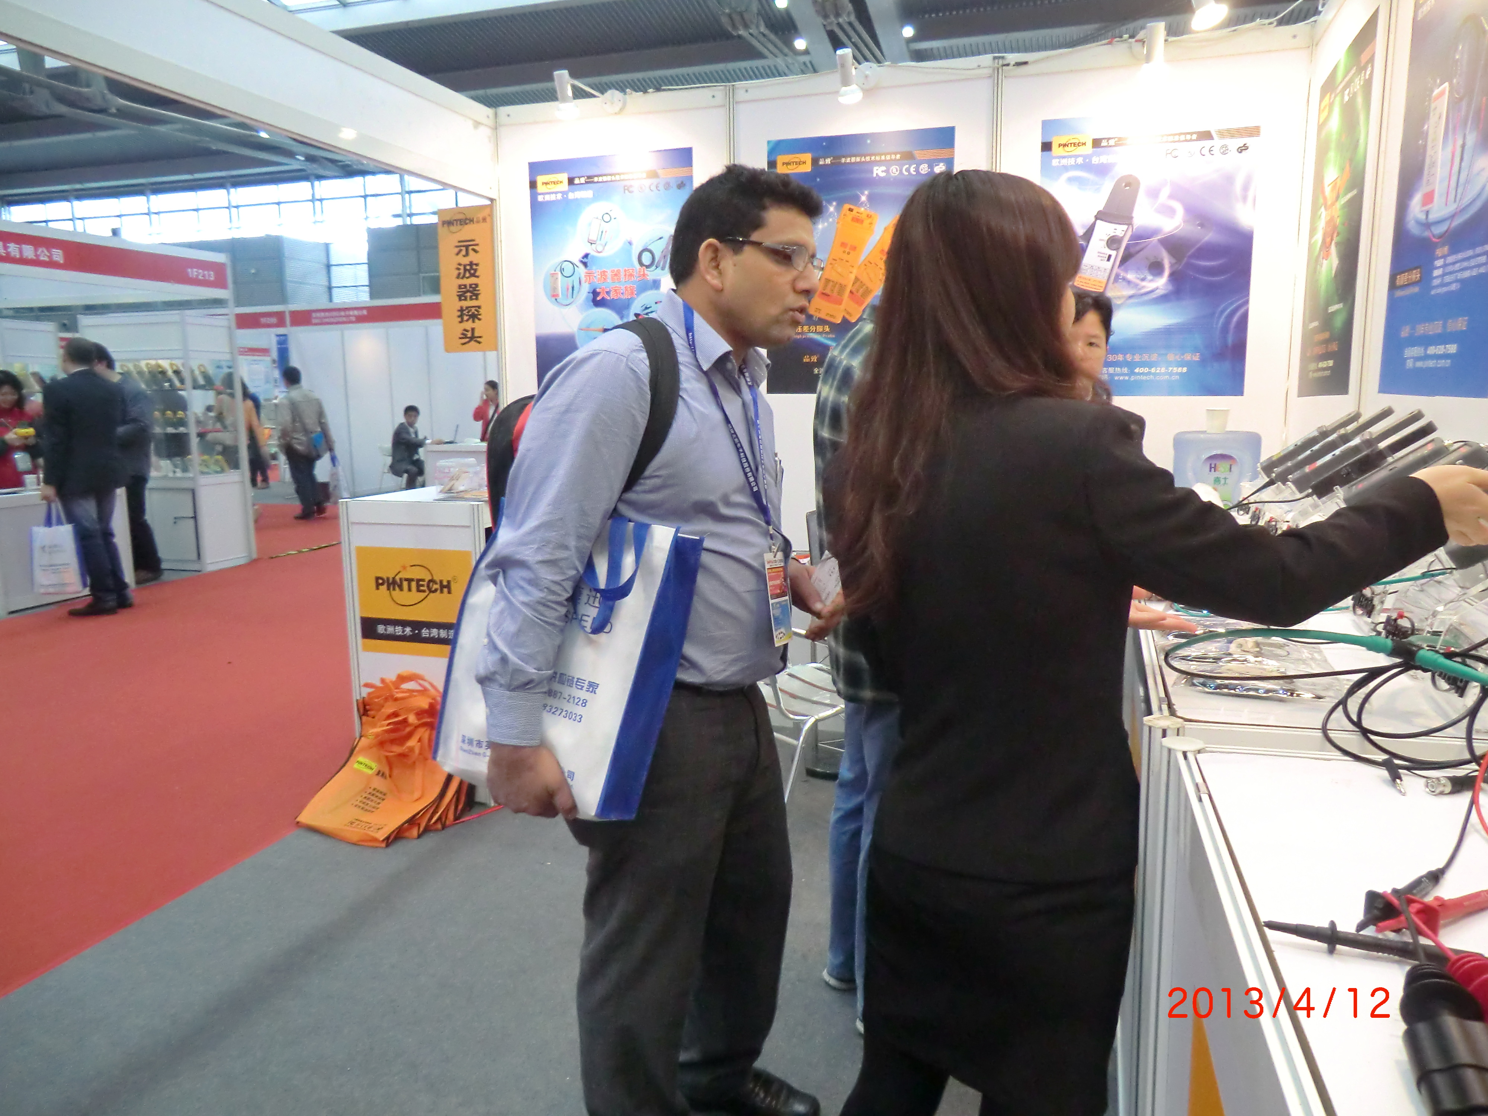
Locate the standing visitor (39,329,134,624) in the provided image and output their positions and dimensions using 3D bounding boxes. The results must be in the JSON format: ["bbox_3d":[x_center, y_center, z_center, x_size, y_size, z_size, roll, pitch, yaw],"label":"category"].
[{"bbox_3d":[-4.140,-0.516,6.524,0.360,1.720,0.530,2,9,17],"label":"standing visitor"}]

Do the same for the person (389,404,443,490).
[{"bbox_3d":[-4.258,-1.346,13.388,0.680,1.260,0.490,4,10,28],"label":"person"}]

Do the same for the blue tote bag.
[{"bbox_3d":[-0.256,0.133,1.493,0.310,0.400,0.090,10,-8,30],"label":"blue tote bag"}]

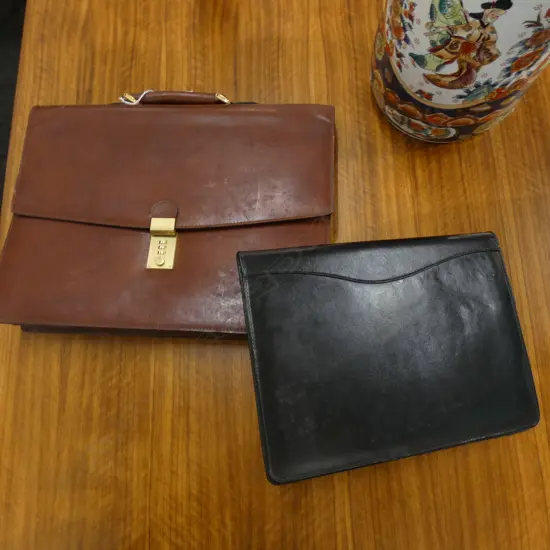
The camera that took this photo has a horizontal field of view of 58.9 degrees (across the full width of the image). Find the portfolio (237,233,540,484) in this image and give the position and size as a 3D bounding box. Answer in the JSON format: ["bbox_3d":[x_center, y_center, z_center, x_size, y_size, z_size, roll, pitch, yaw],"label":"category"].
[{"bbox_3d":[0.146,0.085,0.599,0.362,0.024,0.262,-6,78,-15],"label":"portfolio"}]

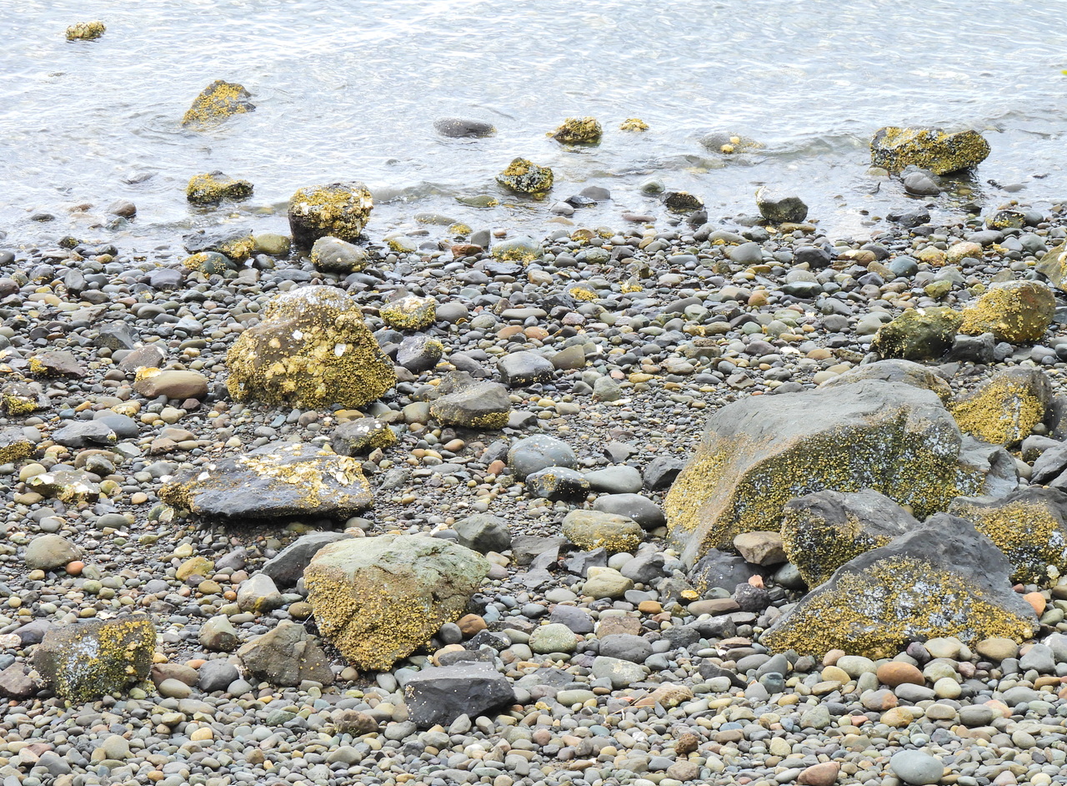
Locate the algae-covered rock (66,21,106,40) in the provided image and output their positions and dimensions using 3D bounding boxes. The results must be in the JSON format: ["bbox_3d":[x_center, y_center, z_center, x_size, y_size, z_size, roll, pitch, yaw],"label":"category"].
[{"bbox_3d":[-2.042,-1.641,23.883,0.182,0.091,0.137,0,18,0],"label":"algae-covered rock"}]

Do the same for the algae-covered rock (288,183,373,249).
[{"bbox_3d":[-0.793,-0.695,20.470,0.339,0.229,0.271,0,15,0],"label":"algae-covered rock"}]

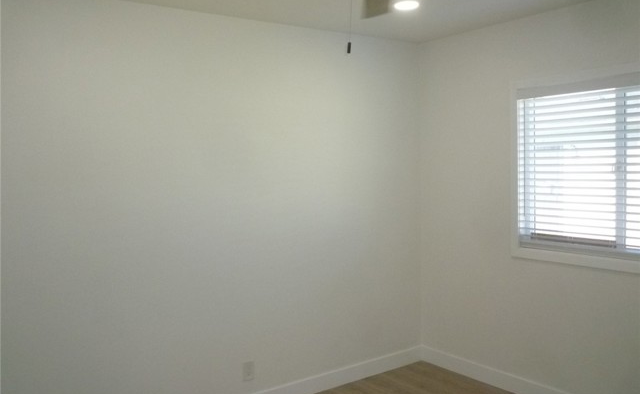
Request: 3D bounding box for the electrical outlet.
[{"bbox_3d":[-0.443,1.089,3.344,0.075,0.117,0.010,-4,5,-34],"label":"electrical outlet"}]

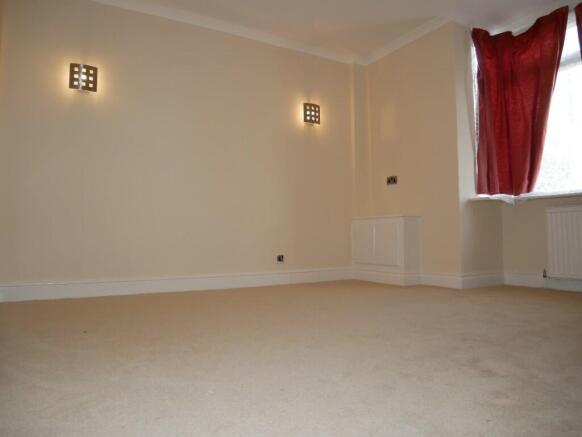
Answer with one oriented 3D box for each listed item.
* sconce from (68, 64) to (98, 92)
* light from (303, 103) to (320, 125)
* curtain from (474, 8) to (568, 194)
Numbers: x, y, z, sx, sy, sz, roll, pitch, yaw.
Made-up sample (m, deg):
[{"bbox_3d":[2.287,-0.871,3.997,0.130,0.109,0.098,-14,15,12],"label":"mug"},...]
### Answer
[{"bbox_3d":[-1.732,-1.171,3.374,0.203,0.207,0.085,1,-3,-29],"label":"sconce"},{"bbox_3d":[0.230,-1.149,4.453,0.203,0.207,0.085,1,-3,-29],"label":"light"},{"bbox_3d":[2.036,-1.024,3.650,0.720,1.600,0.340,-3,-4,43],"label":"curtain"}]

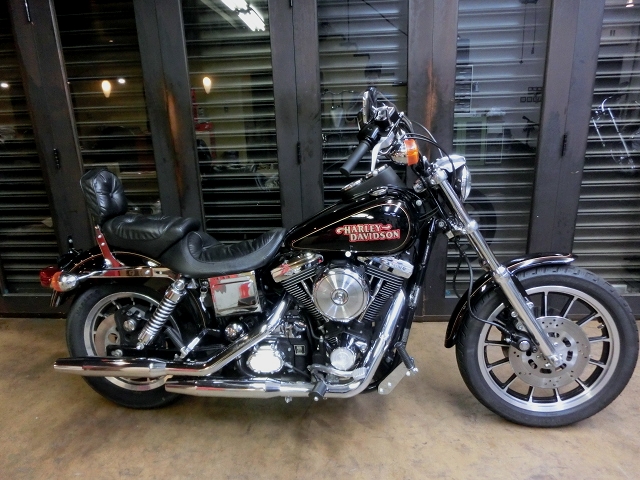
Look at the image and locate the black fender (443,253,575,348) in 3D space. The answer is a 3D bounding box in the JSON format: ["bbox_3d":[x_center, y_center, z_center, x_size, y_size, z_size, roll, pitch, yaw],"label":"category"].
[{"bbox_3d":[0.717,0.237,1.701,0.480,0.385,0.130,0,11,7],"label":"black fender"}]

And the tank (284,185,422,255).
[{"bbox_3d":[0.114,-0.082,1.709,0.510,0.235,0.290,0,11,7],"label":"tank"}]

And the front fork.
[{"bbox_3d":[0.644,0.100,1.712,0.130,0.860,0.235,-33,4,10],"label":"front fork"}]

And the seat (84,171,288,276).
[{"bbox_3d":[-0.546,-0.094,1.812,0.870,0.415,0.320,0,9,6],"label":"seat"}]

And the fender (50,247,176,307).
[{"bbox_3d":[-0.840,0.170,1.889,0.630,0.300,0.210,0,9,6],"label":"fender"}]

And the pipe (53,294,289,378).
[{"bbox_3d":[-0.576,0.372,1.704,0.950,0.312,0.145,0,11,7],"label":"pipe"}]

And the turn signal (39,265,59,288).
[{"bbox_3d":[-1.140,0.159,1.899,0.095,0.090,0.110,0,11,7],"label":"turn signal"}]

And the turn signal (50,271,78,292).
[{"bbox_3d":[-0.979,0.161,1.707,0.094,0.082,0.080,0,11,7],"label":"turn signal"}]

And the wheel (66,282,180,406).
[{"bbox_3d":[-0.790,0.427,1.926,0.640,0.640,0.134,0,9,6],"label":"wheel"}]

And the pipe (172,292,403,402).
[{"bbox_3d":[-0.142,0.393,1.671,0.920,0.393,0.160,0,11,7],"label":"pipe"}]

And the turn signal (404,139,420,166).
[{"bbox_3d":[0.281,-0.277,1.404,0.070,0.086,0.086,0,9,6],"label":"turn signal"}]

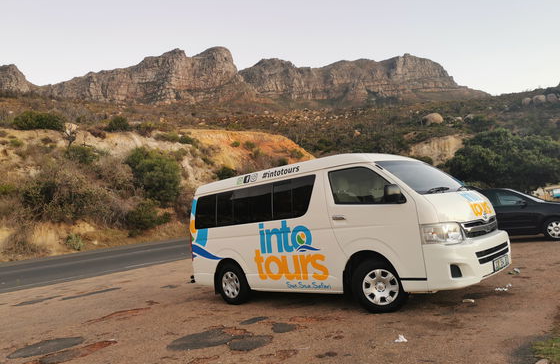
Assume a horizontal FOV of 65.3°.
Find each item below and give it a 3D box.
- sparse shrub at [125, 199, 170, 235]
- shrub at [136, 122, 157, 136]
[{"bbox_3d":[-6.172,1.666,20.500,2.065,1.783,1.962,-1,-3,-17],"label":"sparse shrub"},{"bbox_3d":[-11.614,-4.567,38.000,1.690,1.180,1.520,-2,-3,0],"label":"shrub"}]

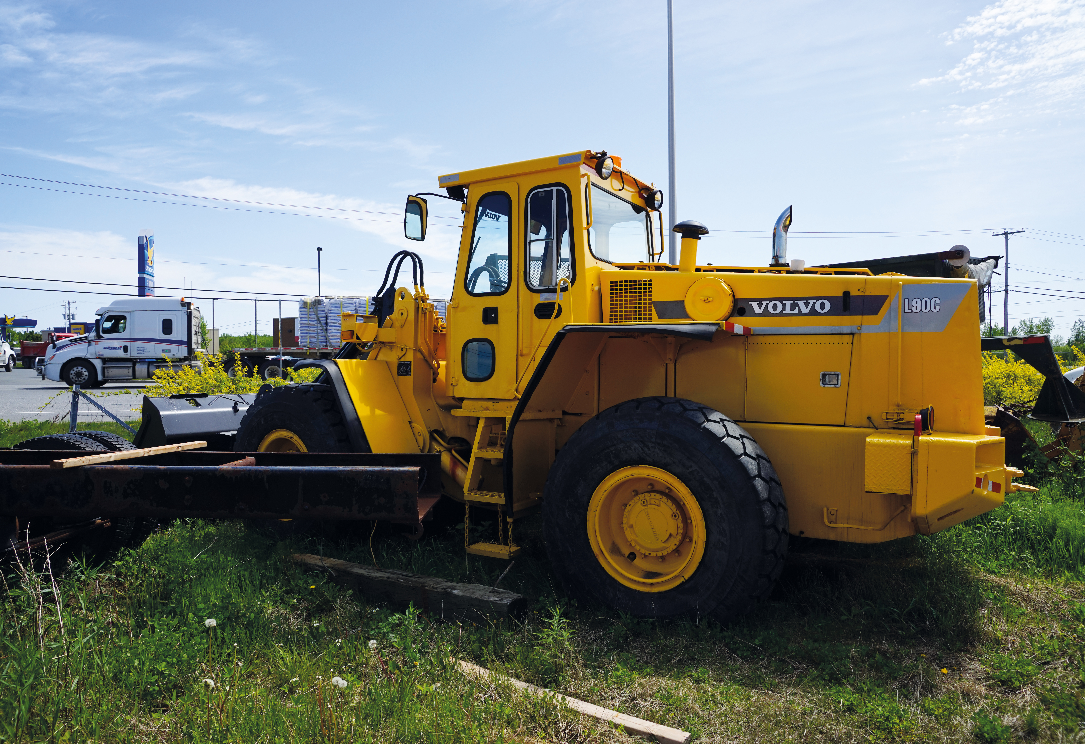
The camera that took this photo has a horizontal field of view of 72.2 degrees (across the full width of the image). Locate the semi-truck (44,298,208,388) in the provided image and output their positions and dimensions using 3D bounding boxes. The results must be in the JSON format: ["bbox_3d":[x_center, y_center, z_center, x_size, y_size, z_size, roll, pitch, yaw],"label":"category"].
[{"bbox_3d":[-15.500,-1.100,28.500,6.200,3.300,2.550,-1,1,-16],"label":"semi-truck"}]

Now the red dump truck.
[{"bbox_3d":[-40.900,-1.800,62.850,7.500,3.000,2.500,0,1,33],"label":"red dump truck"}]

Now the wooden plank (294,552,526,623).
[{"bbox_3d":[-0.965,1.435,5.000,2.000,0.180,0.200,0,1,35],"label":"wooden plank"}]

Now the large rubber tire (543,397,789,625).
[{"bbox_3d":[0.700,0.885,4.460,1.480,1.460,0.530,0,1,30],"label":"large rubber tire"}]

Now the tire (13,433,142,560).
[{"bbox_3d":[-3.460,0.985,5.330,1.050,1.050,0.280,0,1,5],"label":"tire"}]

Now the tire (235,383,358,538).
[{"bbox_3d":[-1.920,0.810,6.050,1.480,1.460,0.530,0,1,36],"label":"tire"}]

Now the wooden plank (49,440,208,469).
[{"bbox_3d":[-2.650,0.533,4.900,0.089,0.038,1.290,0,1,11],"label":"wooden plank"}]

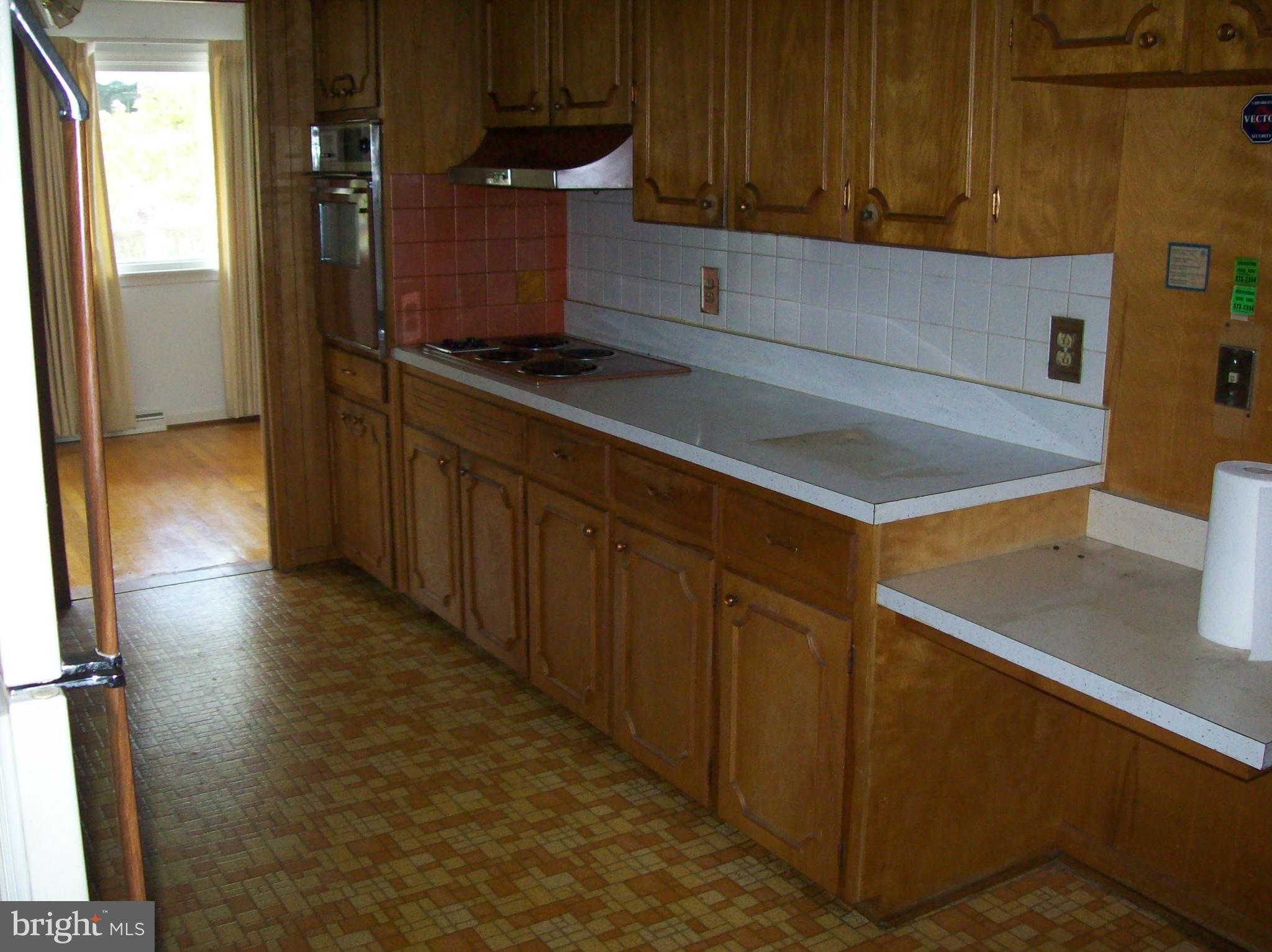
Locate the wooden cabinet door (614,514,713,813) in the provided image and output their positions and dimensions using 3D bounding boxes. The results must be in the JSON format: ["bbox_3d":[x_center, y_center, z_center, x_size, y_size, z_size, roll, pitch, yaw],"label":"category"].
[{"bbox_3d":[0.057,0.428,3.130,0.024,0.591,0.415,-8,17,-32],"label":"wooden cabinet door"}]

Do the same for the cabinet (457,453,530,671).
[{"bbox_3d":[-0.411,0.246,3.831,0.024,0.589,0.404,-8,17,-32],"label":"cabinet"}]

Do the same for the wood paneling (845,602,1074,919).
[{"bbox_3d":[0.690,0.539,2.731,0.610,0.692,0.024,-8,17,-32],"label":"wood paneling"}]

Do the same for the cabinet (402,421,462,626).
[{"bbox_3d":[-0.644,0.155,4.180,0.024,0.587,0.419,-8,17,-32],"label":"cabinet"}]

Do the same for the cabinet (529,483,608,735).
[{"bbox_3d":[-0.180,0.334,3.486,0.024,0.587,0.419,-8,17,-32],"label":"cabinet"}]

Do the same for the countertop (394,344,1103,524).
[{"bbox_3d":[0.096,-0.201,3.480,0.633,0.038,2.224,-8,17,-32],"label":"countertop"}]

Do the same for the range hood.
[{"bbox_3d":[-0.196,-0.950,3.928,0.465,0.174,0.860,-8,17,-32],"label":"range hood"}]

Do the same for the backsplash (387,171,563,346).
[{"bbox_3d":[-0.506,-0.713,4.326,0.622,0.532,0.019,-8,17,-32],"label":"backsplash"}]

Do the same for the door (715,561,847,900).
[{"bbox_3d":[0.309,0.518,2.779,0.024,0.585,0.408,-9,17,-32],"label":"door"}]

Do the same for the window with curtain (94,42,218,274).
[{"bbox_3d":[-2.563,-1.682,7.059,0.670,1.200,0.090,-8,17,-32],"label":"window with curtain"}]

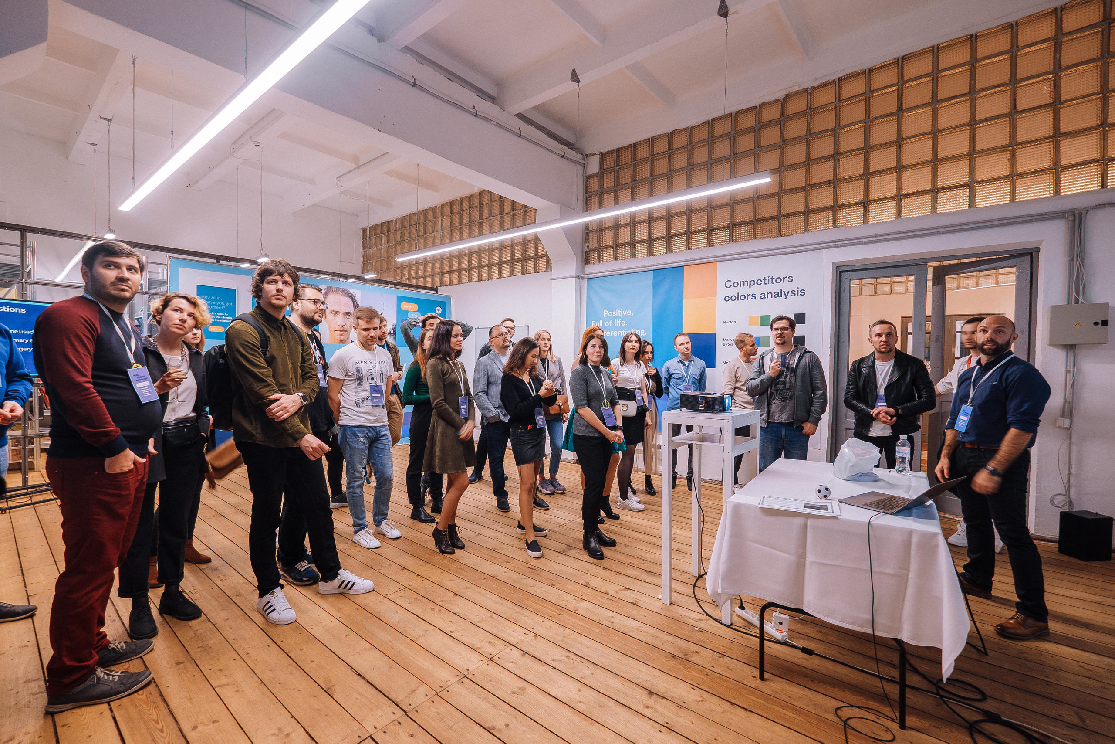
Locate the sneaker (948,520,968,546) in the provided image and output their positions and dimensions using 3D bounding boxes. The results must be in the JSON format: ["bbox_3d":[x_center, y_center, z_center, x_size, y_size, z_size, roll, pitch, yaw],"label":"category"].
[{"bbox_3d":[3.159,1.249,3.546,0.285,0.130,0.105,1,2,12],"label":"sneaker"}]

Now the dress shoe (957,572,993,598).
[{"bbox_3d":[2.489,1.293,2.883,0.290,0.110,0.110,1,2,26],"label":"dress shoe"}]

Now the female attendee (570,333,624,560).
[{"bbox_3d":[0.304,0.508,3.392,0.430,1.573,0.320,-1,2,-34],"label":"female attendee"}]

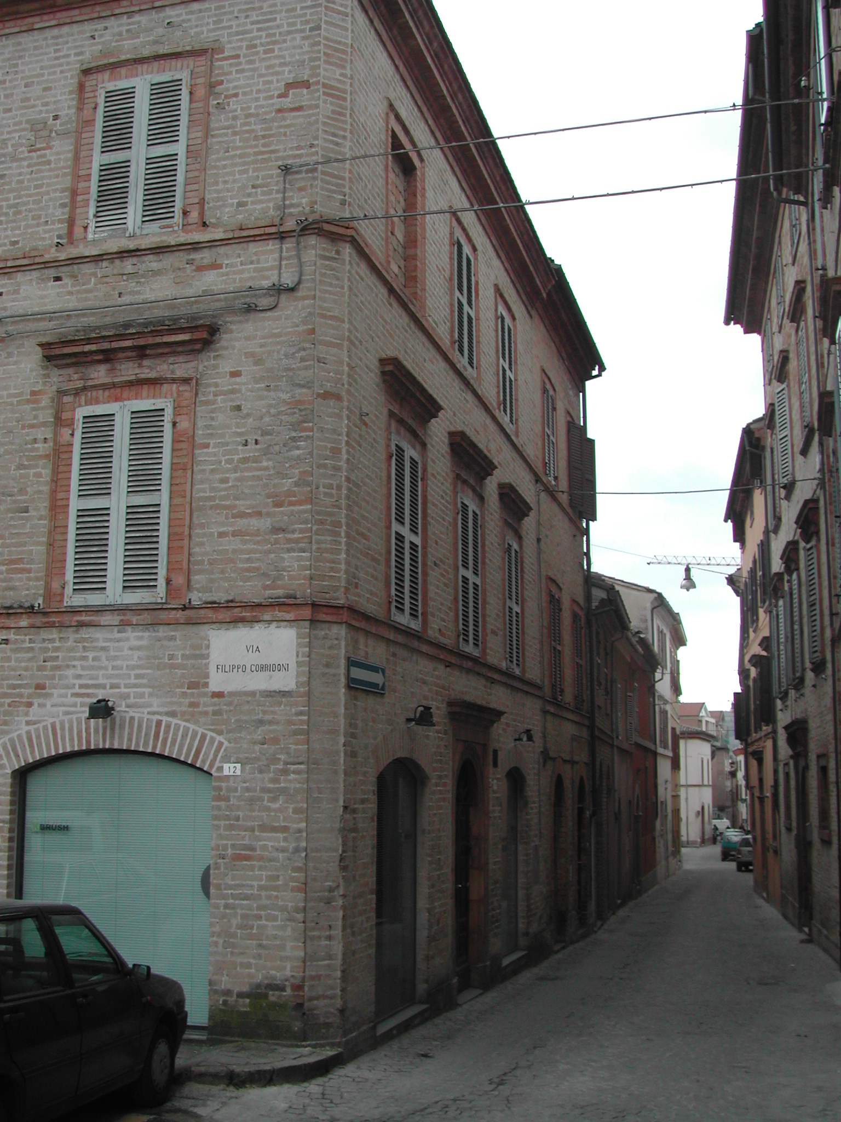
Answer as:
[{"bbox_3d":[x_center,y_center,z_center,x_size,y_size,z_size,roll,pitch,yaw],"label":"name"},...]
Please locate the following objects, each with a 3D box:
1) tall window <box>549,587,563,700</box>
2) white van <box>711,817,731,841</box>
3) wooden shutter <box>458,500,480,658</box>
[{"bbox_3d":[2.220,1.403,20.281,0.060,1.781,0.986,-3,-11,16],"label":"tall window"},{"bbox_3d":[31.845,28.385,130.000,1.920,2.150,4.800,-2,-10,13],"label":"white van"},{"bbox_3d":[0.591,0.190,14.513,0.100,1.820,0.990,-3,-11,16],"label":"wooden shutter"}]

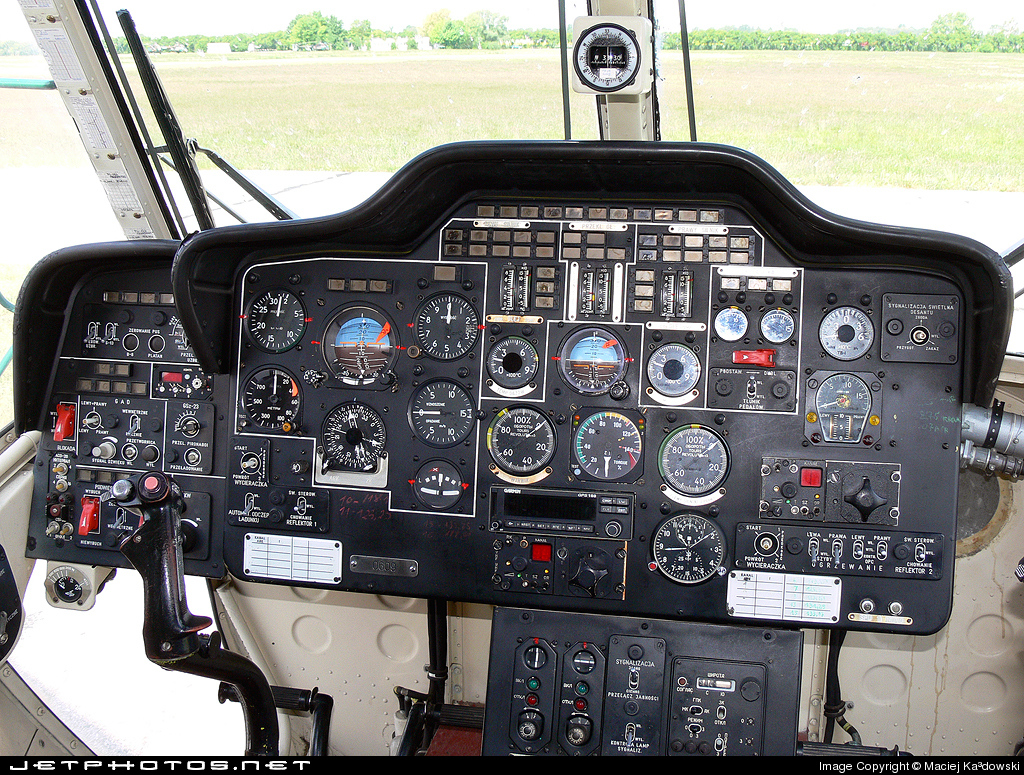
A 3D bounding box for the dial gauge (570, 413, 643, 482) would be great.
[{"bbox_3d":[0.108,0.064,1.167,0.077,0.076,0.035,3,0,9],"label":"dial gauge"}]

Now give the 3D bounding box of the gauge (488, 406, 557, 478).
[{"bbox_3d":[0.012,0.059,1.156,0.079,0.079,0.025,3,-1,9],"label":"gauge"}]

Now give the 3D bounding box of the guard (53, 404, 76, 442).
[{"bbox_3d":[-0.529,0.042,1.230,0.018,0.044,0.023,3,-1,12],"label":"guard"}]

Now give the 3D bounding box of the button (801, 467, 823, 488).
[{"bbox_3d":[0.318,0.096,1.102,0.022,0.021,0.010,3,-1,9],"label":"button"}]

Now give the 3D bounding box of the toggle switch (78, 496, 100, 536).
[{"bbox_3d":[-0.496,0.152,1.222,0.018,0.044,0.023,3,-1,12],"label":"toggle switch"}]

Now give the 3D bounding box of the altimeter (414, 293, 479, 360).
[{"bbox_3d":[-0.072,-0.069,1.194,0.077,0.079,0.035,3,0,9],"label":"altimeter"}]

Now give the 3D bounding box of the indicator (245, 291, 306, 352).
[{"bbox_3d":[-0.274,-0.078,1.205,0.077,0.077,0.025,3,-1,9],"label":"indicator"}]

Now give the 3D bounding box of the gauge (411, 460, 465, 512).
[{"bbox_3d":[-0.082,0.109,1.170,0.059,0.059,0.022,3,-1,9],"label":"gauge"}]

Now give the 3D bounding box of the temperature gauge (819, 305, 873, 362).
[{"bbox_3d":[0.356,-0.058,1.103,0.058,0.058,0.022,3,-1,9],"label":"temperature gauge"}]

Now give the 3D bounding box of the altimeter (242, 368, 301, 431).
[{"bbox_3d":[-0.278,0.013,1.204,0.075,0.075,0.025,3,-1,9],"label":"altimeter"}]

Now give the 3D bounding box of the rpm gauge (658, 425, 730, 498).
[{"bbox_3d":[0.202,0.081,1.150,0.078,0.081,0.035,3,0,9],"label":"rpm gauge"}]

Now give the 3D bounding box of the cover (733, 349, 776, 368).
[{"bbox_3d":[0.259,-0.031,1.111,0.045,0.019,0.022,3,-1,9],"label":"cover"}]

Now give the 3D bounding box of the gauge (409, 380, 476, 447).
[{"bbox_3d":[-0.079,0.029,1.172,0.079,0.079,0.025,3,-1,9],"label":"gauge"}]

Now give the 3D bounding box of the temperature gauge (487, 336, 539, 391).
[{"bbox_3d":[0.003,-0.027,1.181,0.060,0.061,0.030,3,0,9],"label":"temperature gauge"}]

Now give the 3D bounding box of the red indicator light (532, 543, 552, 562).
[{"bbox_3d":[0.033,0.183,1.147,0.023,0.021,0.012,3,-1,9],"label":"red indicator light"}]

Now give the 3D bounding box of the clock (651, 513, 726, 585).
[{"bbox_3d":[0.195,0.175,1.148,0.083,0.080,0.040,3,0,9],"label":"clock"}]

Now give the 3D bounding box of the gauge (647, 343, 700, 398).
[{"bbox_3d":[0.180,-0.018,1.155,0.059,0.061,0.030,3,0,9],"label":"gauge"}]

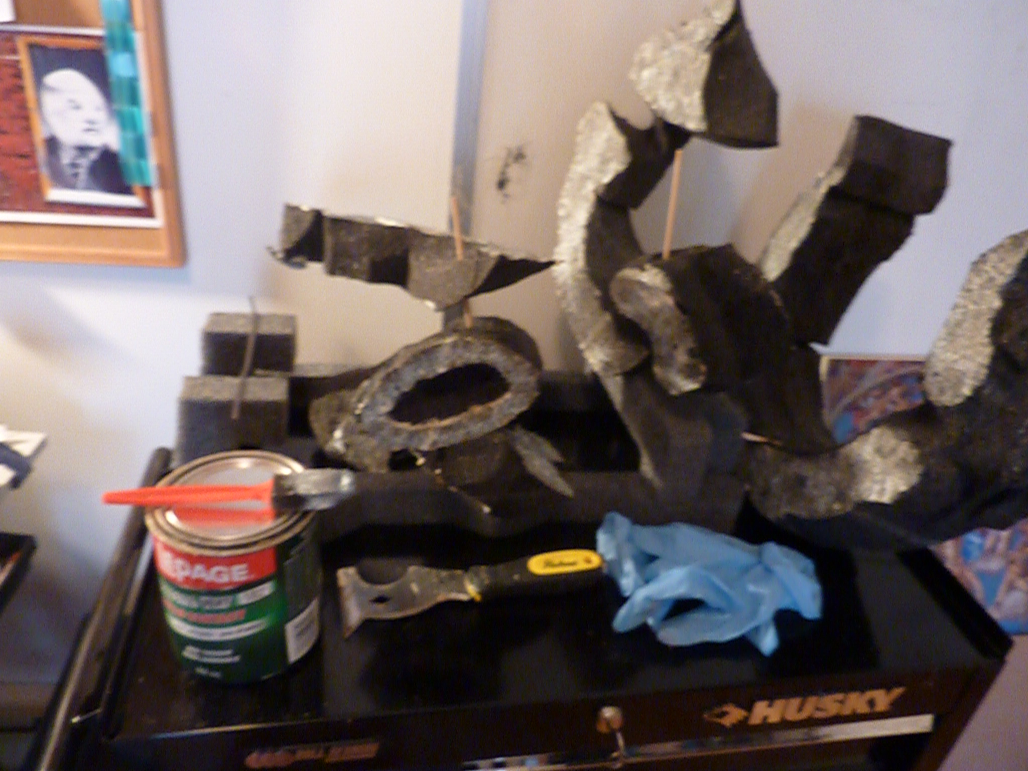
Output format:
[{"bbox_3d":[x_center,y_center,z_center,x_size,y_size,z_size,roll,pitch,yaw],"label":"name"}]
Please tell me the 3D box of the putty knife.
[{"bbox_3d":[-0.026,0.155,0.587,0.217,0.027,0.072,-1,29,-14],"label":"putty knife"}]

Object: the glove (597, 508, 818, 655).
[{"bbox_3d":[0.159,0.159,0.603,0.185,0.044,0.115,9,29,5],"label":"glove"}]

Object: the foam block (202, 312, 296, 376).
[{"bbox_3d":[-0.280,-0.044,0.794,0.089,0.050,0.047,0,29,-11],"label":"foam block"}]

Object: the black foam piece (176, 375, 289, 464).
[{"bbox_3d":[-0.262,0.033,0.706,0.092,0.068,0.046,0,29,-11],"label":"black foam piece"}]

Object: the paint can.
[{"bbox_3d":[-0.188,0.124,0.516,0.108,0.119,0.108,5,28,-3],"label":"paint can"}]

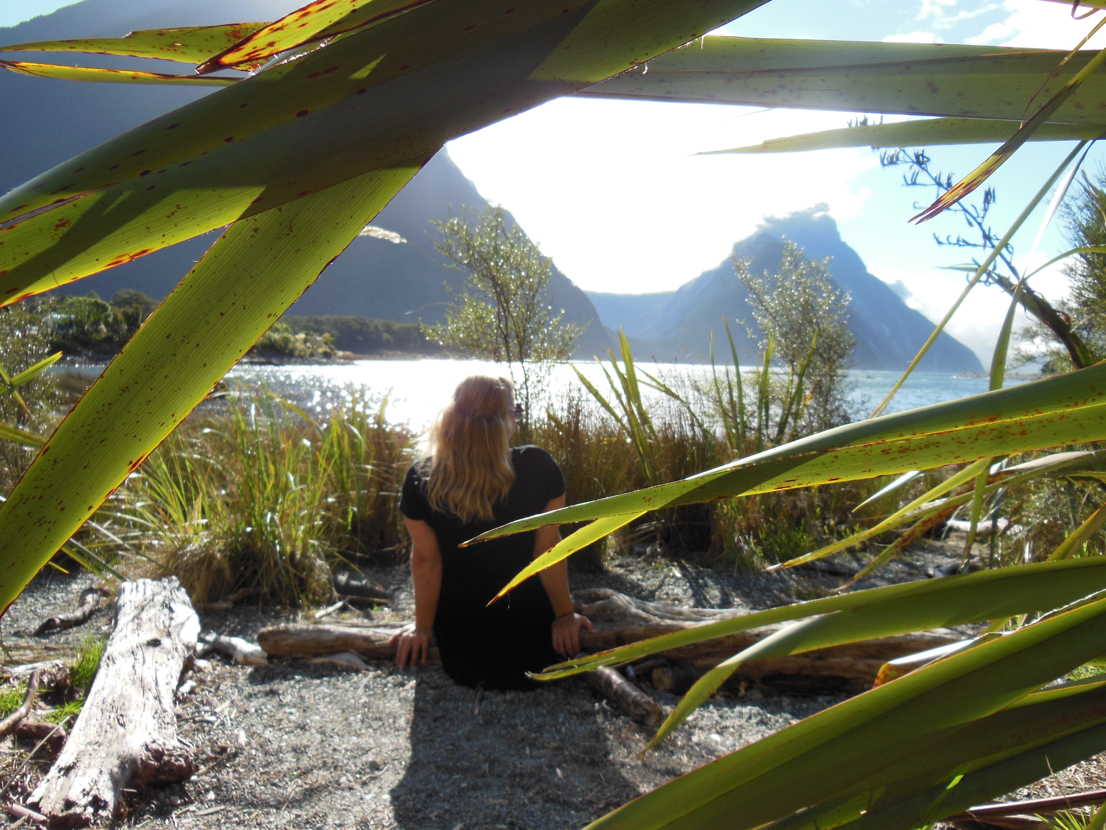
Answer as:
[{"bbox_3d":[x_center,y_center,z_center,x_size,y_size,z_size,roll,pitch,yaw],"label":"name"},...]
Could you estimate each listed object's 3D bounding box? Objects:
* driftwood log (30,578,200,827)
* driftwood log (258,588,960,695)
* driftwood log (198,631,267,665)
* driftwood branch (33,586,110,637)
[{"bbox_3d":[-1.065,0.686,2.100,0.265,0.190,1.140,0,4,-21],"label":"driftwood log"},{"bbox_3d":[0.127,0.687,2.509,2.100,0.210,0.310,2,4,4],"label":"driftwood log"},{"bbox_3d":[-0.979,0.713,2.468,0.250,0.070,0.080,3,4,14],"label":"driftwood log"},{"bbox_3d":[-1.653,0.670,2.772,0.100,0.070,0.350,2,4,6],"label":"driftwood branch"}]

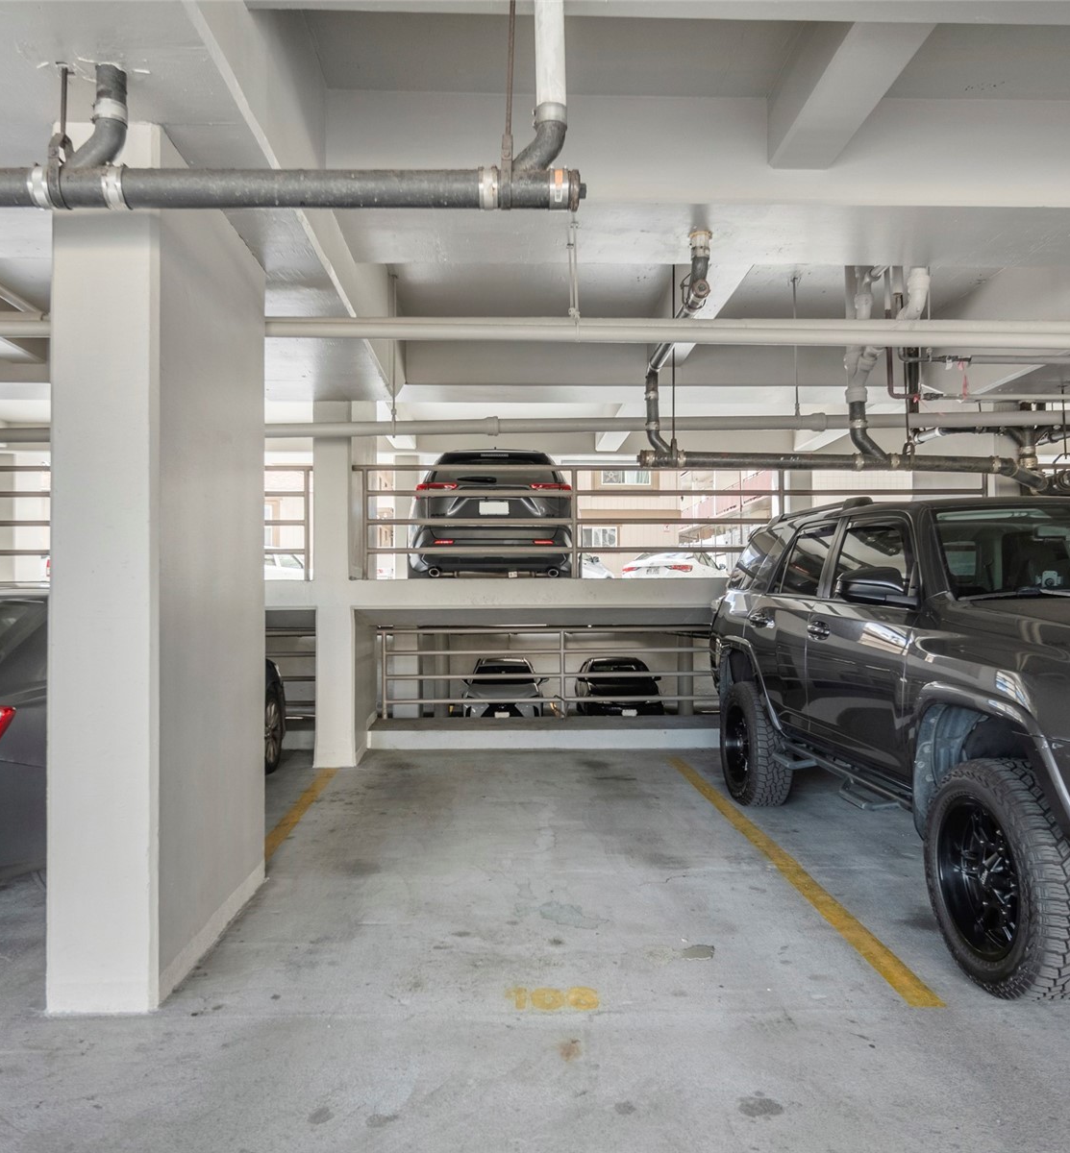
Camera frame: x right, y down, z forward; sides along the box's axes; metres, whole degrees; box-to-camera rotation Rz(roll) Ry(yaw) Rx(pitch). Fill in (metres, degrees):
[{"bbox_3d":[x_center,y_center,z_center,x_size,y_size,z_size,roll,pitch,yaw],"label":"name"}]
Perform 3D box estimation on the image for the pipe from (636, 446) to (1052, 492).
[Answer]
[{"bbox_3d":[2.285,-0.817,6.569,3.103,0.250,0.372,0,-1,-2],"label":"pipe"}]

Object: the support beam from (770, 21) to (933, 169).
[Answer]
[{"bbox_3d":[1.357,-2.241,3.758,0.319,0.379,1.459,0,-1,-2],"label":"support beam"}]

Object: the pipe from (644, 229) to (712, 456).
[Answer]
[{"bbox_3d":[0.876,-1.351,5.588,0.200,0.937,1.916,0,-1,-2],"label":"pipe"}]

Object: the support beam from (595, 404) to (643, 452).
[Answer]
[{"bbox_3d":[1.085,-2.009,10.764,0.307,0.379,3.933,0,-1,-2],"label":"support beam"}]

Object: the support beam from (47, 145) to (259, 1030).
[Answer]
[{"bbox_3d":[-1.508,-0.033,3.748,0.369,3.062,1.366,0,-1,-2],"label":"support beam"}]

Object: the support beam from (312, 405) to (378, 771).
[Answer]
[{"bbox_3d":[-1.670,0.063,7.937,0.329,3.010,1.273,0,-1,-2],"label":"support beam"}]

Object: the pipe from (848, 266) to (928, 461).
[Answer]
[{"bbox_3d":[2.523,-1.546,6.417,0.458,1.430,0.486,0,-1,-2],"label":"pipe"}]

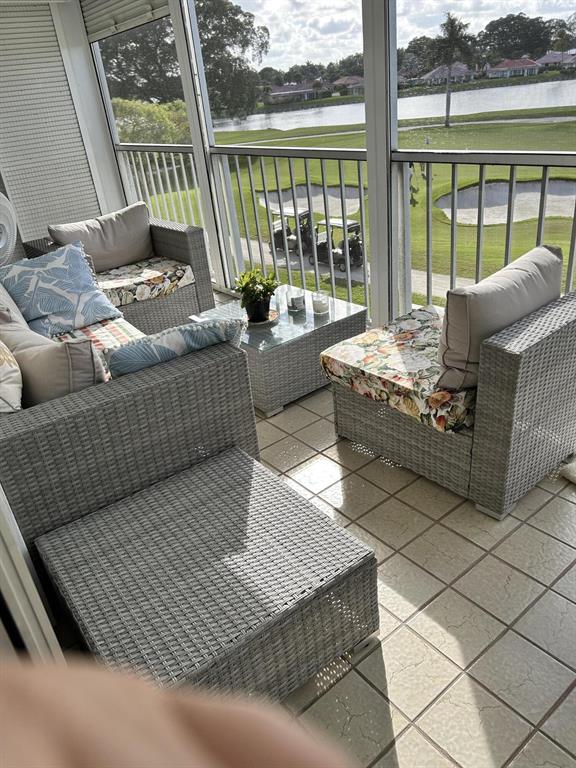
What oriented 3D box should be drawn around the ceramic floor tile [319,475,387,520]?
[{"bbox_3d":[0.254,0.432,2.205,0.196,0.010,0.196,-24,32,-32],"label":"ceramic floor tile"}]

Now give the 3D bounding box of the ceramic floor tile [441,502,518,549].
[{"bbox_3d":[0.668,0.484,1.999,0.200,0.010,0.200,-24,32,-32],"label":"ceramic floor tile"}]

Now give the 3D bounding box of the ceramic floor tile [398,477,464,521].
[{"bbox_3d":[0.544,0.425,2.166,0.196,0.010,0.196,-24,32,-32],"label":"ceramic floor tile"}]

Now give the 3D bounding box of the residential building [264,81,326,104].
[{"bbox_3d":[2.575,-100.317,198.037,19.270,5.950,12.000,-5,27,1],"label":"residential building"}]

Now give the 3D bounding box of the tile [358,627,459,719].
[{"bbox_3d":[0.318,0.759,1.528,0.200,0.010,0.200,-24,32,-32],"label":"tile"}]

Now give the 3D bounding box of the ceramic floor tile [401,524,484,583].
[{"bbox_3d":[0.513,0.559,1.908,0.196,0.010,0.196,-24,32,-32],"label":"ceramic floor tile"}]

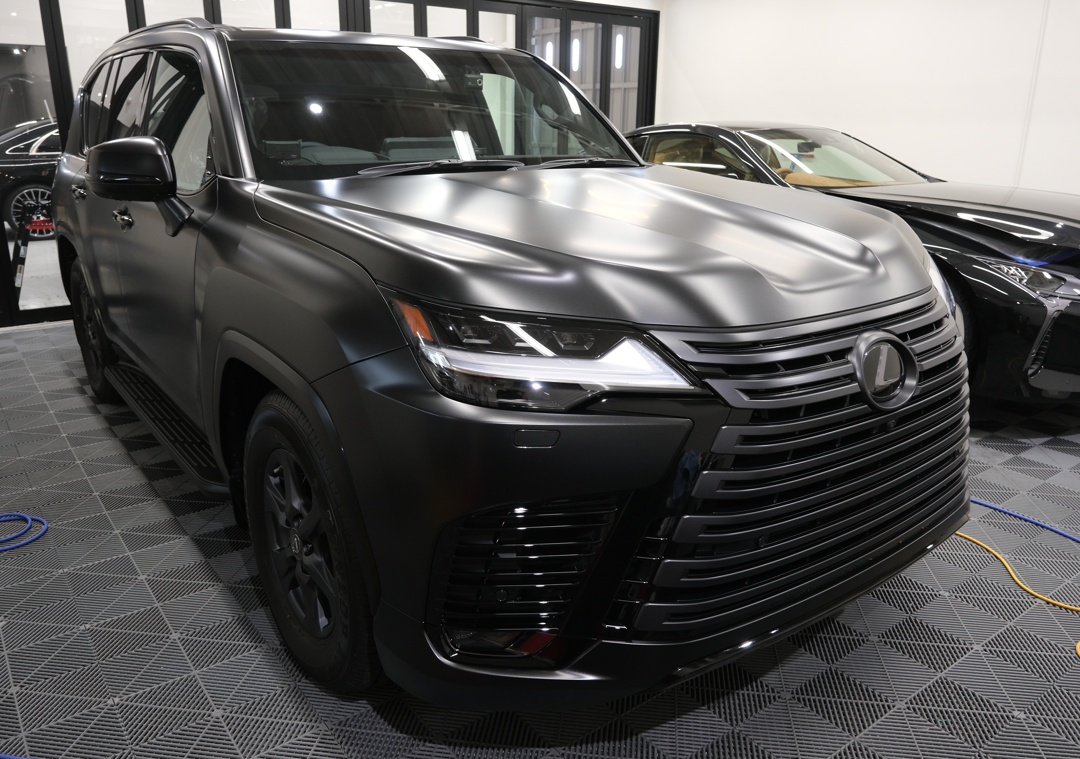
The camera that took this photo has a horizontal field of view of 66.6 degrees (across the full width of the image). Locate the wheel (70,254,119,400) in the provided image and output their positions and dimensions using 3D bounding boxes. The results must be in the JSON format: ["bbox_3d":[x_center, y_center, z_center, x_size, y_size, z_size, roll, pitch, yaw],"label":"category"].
[{"bbox_3d":[-2.235,-0.282,4.313,0.270,0.790,0.790,-12,21,-35],"label":"wheel"}]

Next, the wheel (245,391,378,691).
[{"bbox_3d":[-0.524,0.393,2.136,0.270,0.790,0.790,-12,21,-35],"label":"wheel"}]

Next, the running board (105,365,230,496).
[{"bbox_3d":[-1.424,0.164,3.229,0.220,0.100,1.660,-12,21,-35],"label":"running board"}]

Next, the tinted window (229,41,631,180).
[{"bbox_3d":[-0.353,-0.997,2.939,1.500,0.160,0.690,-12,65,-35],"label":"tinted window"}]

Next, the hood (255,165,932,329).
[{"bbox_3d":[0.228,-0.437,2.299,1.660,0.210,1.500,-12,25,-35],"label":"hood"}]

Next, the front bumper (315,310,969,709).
[{"bbox_3d":[0.532,0.181,2.062,1.940,0.760,0.670,-12,21,-35],"label":"front bumper"}]

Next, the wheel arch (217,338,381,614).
[{"bbox_3d":[-0.588,0.147,1.983,0.150,0.600,1.050,-12,21,-35],"label":"wheel arch"}]

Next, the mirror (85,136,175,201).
[{"bbox_3d":[-1.206,-0.617,2.413,0.220,0.185,0.150,-12,21,-35],"label":"mirror"}]

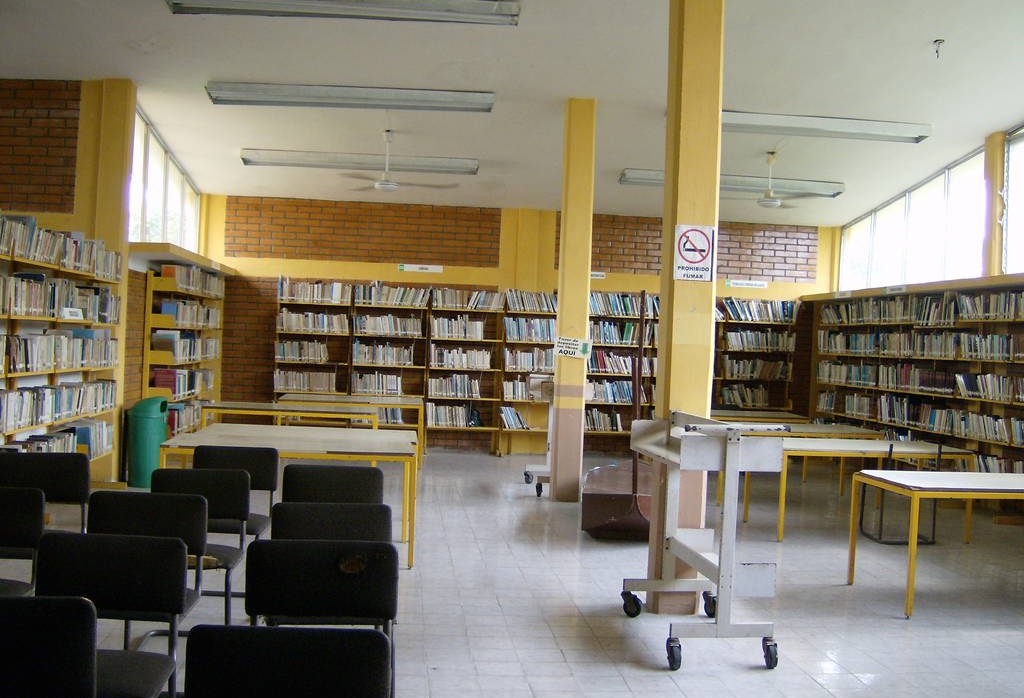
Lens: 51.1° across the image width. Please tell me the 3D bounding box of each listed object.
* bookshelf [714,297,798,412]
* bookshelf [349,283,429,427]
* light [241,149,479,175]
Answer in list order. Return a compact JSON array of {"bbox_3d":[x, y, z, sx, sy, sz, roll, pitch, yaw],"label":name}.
[{"bbox_3d":[3.035,0.412,13.334,0.920,2.000,0.330,2,0,-6],"label":"bookshelf"},{"bbox_3d":[-1.529,0.241,13.244,0.966,2.072,0.308,2,0,-6],"label":"bookshelf"},{"bbox_3d":[-1.597,-1.972,11.335,2.460,0.090,0.250,2,-7,-5],"label":"light"}]

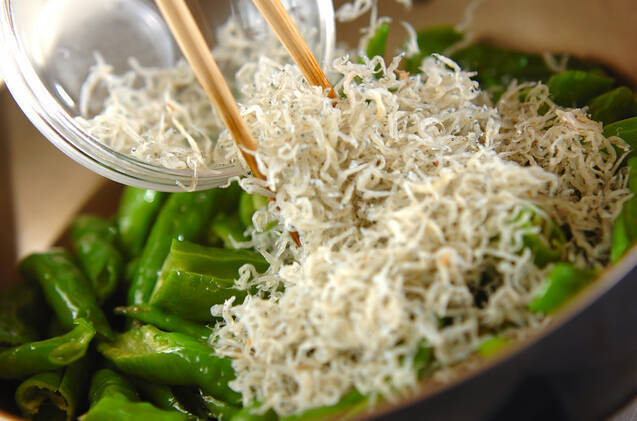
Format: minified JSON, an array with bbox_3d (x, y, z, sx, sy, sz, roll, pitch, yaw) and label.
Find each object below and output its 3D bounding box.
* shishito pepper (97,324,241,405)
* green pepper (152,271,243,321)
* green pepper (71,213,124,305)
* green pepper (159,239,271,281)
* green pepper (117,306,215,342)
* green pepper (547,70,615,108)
[{"bbox_3d":[-0.046,0.047,0.640,0.046,0.015,0.016,16,39,13],"label":"shishito pepper"},{"bbox_3d":[-0.037,0.028,0.665,0.036,0.014,0.012,5,36,7],"label":"green pepper"},{"bbox_3d":[-0.074,0.016,0.690,0.015,0.014,0.029,-9,58,-13],"label":"green pepper"},{"bbox_3d":[-0.033,0.017,0.680,0.039,0.011,0.013,5,36,7],"label":"green pepper"},{"bbox_3d":[-0.048,0.036,0.655,0.038,0.011,0.011,14,38,14],"label":"green pepper"},{"bbox_3d":[0.095,-0.044,0.760,0.030,0.014,0.015,-5,36,-7],"label":"green pepper"}]

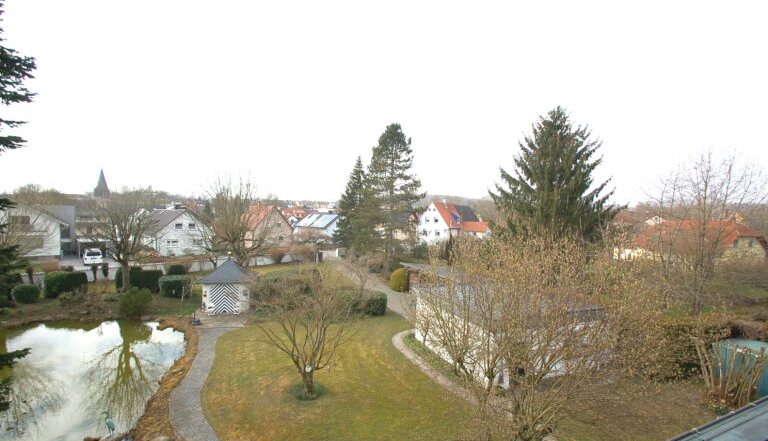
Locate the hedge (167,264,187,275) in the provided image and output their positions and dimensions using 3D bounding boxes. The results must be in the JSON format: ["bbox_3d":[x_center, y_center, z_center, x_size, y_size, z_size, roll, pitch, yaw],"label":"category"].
[{"bbox_3d":[-21.309,5.482,33.072,1.900,1.750,1.700,-1,3,-30],"label":"hedge"}]

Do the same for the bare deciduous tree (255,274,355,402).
[{"bbox_3d":[-3.031,4.399,12.477,3.600,4.600,3.600,1,2,0],"label":"bare deciduous tree"}]

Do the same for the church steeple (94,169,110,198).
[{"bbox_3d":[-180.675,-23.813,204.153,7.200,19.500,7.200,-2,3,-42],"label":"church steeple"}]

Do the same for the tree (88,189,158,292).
[{"bbox_3d":[-20.227,1.860,24.800,4.700,8.100,4.700,1,3,0],"label":"tree"}]

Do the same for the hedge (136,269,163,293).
[{"bbox_3d":[-21.604,5.531,29.671,2.100,1.950,1.350,-1,3,-18],"label":"hedge"}]

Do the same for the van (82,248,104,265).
[{"bbox_3d":[-36.664,4.413,40.411,1.850,1.780,4.700,-2,3,-44],"label":"van"}]

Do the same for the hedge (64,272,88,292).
[{"bbox_3d":[-25.990,5.064,27.122,1.500,1.700,1.500,-2,3,-45],"label":"hedge"}]

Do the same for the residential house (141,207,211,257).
[{"bbox_3d":[-35.163,1.624,54.297,9.200,7.600,8.400,2,3,40],"label":"residential house"}]

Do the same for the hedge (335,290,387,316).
[{"bbox_3d":[-1.564,5.748,22.135,3.100,1.200,1.600,0,2,-10],"label":"hedge"}]

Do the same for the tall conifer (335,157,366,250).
[{"bbox_3d":[-4.090,-1.930,47.461,6.300,15.300,6.300,0,3,0],"label":"tall conifer"}]

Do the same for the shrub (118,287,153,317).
[{"bbox_3d":[-16.805,5.363,21.600,1.800,1.700,1.700,-1,4,-30],"label":"shrub"}]

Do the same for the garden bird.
[{"bbox_3d":[-9.003,6.589,10.400,0.400,0.820,0.180,-1,4,-37],"label":"garden bird"}]

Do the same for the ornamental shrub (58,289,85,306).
[{"bbox_3d":[-22.405,5.454,22.900,1.350,1.050,1.200,0,3,-18],"label":"ornamental shrub"}]

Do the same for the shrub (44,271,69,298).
[{"bbox_3d":[-26.019,5.146,25.624,1.600,1.650,1.700,-2,3,-45],"label":"shrub"}]

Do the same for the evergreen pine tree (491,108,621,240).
[{"bbox_3d":[13.997,-1.447,25.958,9.600,15.600,9.600,-1,2,-27],"label":"evergreen pine tree"}]

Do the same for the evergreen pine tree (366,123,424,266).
[{"bbox_3d":[1.307,-2.562,36.300,6.400,16.500,6.200,1,3,0],"label":"evergreen pine tree"}]

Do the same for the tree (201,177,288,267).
[{"bbox_3d":[-15.068,0.417,34.500,8.700,10.100,8.500,1,3,0],"label":"tree"}]

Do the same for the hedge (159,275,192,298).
[{"bbox_3d":[-16.621,5.254,25.400,2.200,1.400,1.700,0,4,-24],"label":"hedge"}]

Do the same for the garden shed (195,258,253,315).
[{"bbox_3d":[-11.439,4.447,23.490,3.800,3.500,3.800,0,2,-14],"label":"garden shed"}]

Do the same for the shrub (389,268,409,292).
[{"bbox_3d":[1.414,5.509,30.170,1.750,1.950,1.750,0,3,0],"label":"shrub"}]

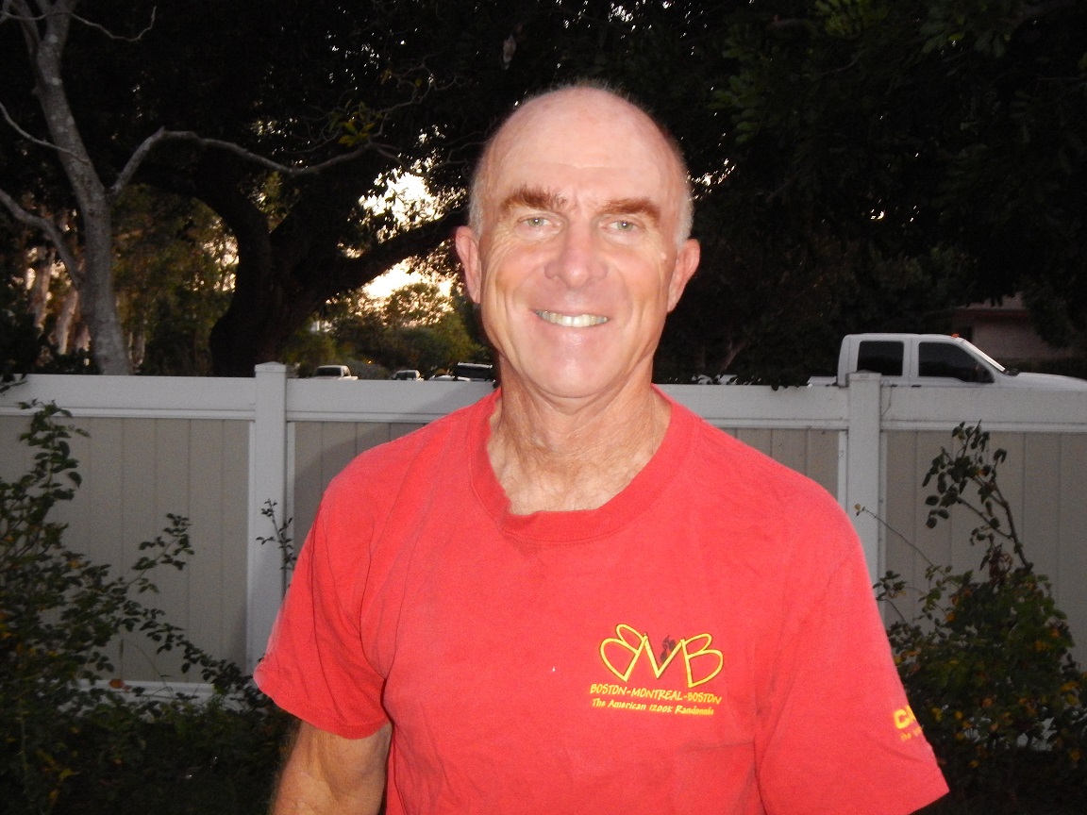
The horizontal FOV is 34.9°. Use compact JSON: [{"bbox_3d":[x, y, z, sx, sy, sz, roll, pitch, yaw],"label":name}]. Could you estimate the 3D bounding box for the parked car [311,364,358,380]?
[{"bbox_3d":[-10.562,-1.219,86.500,1.850,1.760,5.300,1,1,3],"label":"parked car"}]

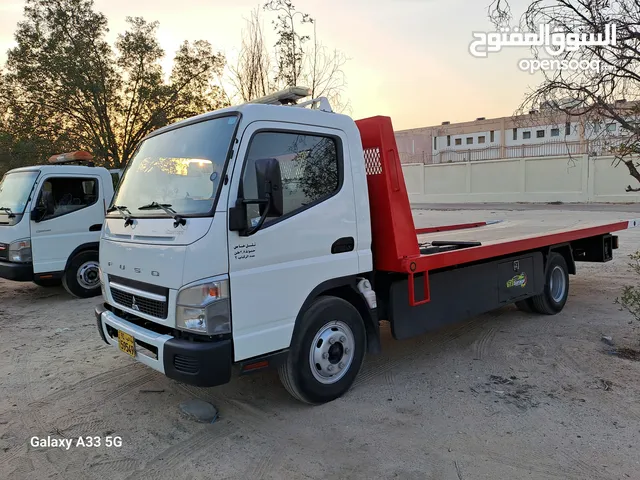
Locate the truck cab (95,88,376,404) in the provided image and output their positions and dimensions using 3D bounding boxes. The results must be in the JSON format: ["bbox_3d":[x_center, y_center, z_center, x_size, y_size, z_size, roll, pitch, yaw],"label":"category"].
[{"bbox_3d":[-0.832,0.041,3.706,1.550,2.300,2.060,-5,6,-42],"label":"truck cab"}]

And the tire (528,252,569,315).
[{"bbox_3d":[2.900,0.544,5.796,0.783,0.783,0.205,-5,6,-42],"label":"tire"}]

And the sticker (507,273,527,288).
[{"bbox_3d":[2.104,0.450,4.929,0.484,0.168,0.010,-5,6,-42],"label":"sticker"}]

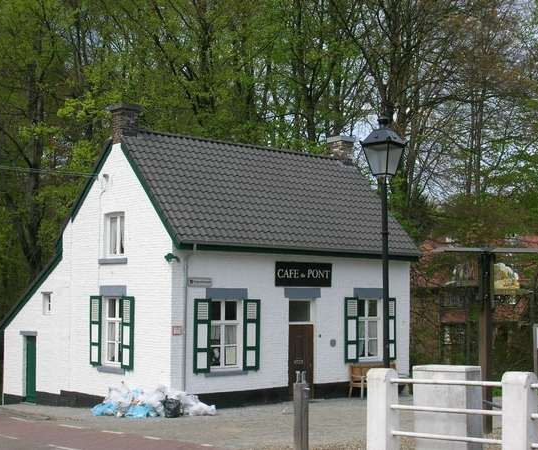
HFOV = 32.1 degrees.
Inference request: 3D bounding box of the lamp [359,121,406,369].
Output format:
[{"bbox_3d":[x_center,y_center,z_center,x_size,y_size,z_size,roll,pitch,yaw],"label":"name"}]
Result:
[{"bbox_3d":[1.624,0.841,12.829,0.470,4.700,0.470,-5,-6,43],"label":"lamp"}]

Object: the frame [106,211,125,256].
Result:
[{"bbox_3d":[-4.101,0.300,25.397,0.140,1.200,1.010,4,-6,-40],"label":"frame"}]

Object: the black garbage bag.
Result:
[{"bbox_3d":[-2.276,4.285,22.068,0.420,0.500,0.420,1,-4,-11],"label":"black garbage bag"}]

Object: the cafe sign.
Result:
[{"bbox_3d":[1.014,1.375,26.023,2.135,0.680,0.060,4,-6,-40],"label":"cafe sign"}]

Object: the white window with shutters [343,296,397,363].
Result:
[{"bbox_3d":[3.008,3.110,27.696,2.210,1.900,0.180,4,-6,-40],"label":"white window with shutters"}]

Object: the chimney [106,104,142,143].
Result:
[{"bbox_3d":[-3.929,-2.724,25.696,0.680,1.120,0.700,4,-6,-40],"label":"chimney"}]

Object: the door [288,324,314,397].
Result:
[{"bbox_3d":[0.853,3.803,25.989,1.020,2.070,0.080,4,-6,-40],"label":"door"}]

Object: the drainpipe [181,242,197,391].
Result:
[{"bbox_3d":[-1.941,2.510,23.200,0.140,4.050,0.370,4,-6,-40],"label":"drainpipe"}]

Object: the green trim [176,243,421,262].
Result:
[{"bbox_3d":[1.157,0.783,25.933,9.060,0.170,0.200,4,-6,-40],"label":"green trim"}]

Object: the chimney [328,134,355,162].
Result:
[{"bbox_3d":[2.435,-2.398,31.139,0.660,0.940,0.720,4,-6,-40],"label":"chimney"}]

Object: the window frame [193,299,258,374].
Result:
[{"bbox_3d":[-1.071,2.871,24.218,2.180,1.915,0.180,4,-6,-40],"label":"window frame"}]

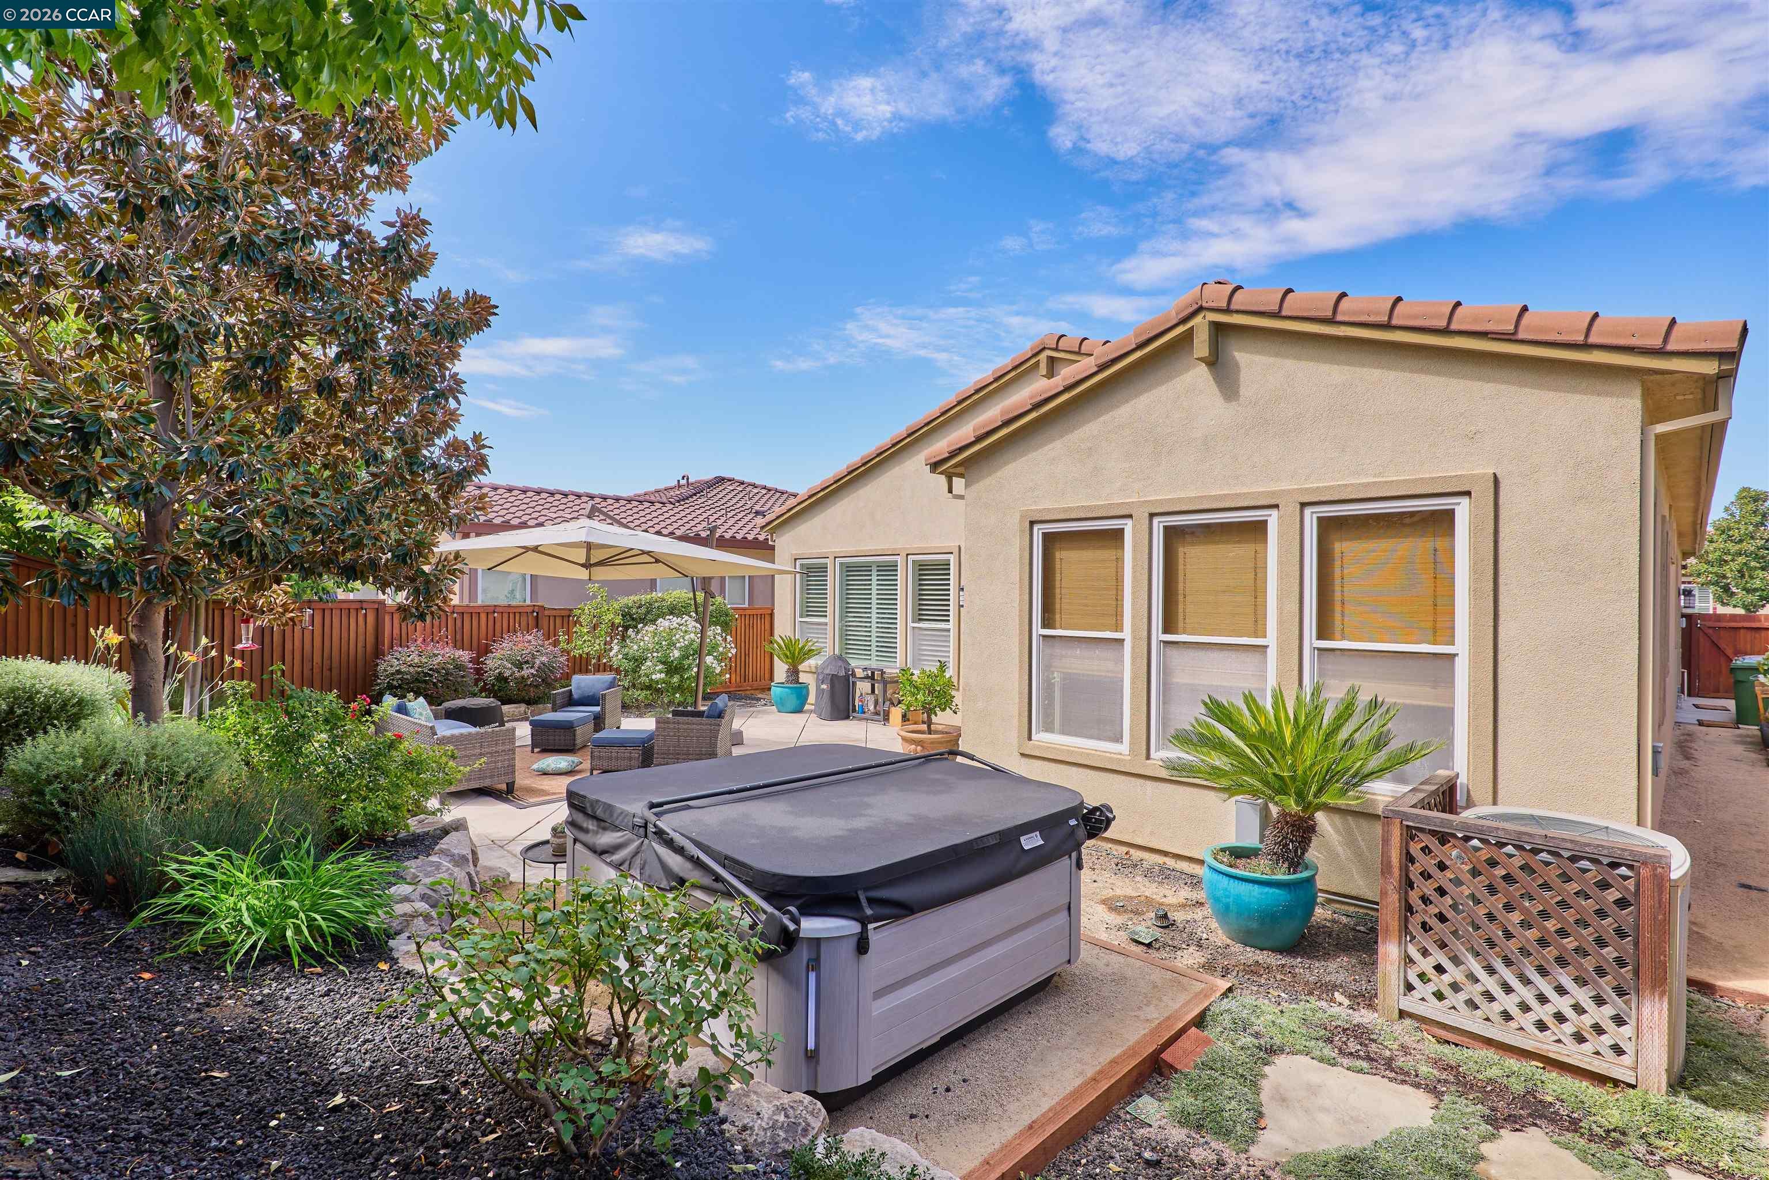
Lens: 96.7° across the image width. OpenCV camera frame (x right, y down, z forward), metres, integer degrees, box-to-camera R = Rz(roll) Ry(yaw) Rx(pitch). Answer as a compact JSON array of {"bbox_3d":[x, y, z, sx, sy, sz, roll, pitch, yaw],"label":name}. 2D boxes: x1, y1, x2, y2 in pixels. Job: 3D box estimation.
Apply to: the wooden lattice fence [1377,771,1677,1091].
[{"bbox_3d":[3.230,1.594,3.925,1.060,1.020,1.030,0,0,-44],"label":"wooden lattice fence"}]

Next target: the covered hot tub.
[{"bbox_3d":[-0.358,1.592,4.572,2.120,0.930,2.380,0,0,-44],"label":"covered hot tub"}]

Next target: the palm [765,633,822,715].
[{"bbox_3d":[-1.514,1.389,12.950,0.950,1.310,0.950,0,0,0],"label":"palm"}]

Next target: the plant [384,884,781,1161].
[{"bbox_3d":[-0.930,1.330,2.430,1.120,0.880,1.000,0,0,-21],"label":"plant"}]

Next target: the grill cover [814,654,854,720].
[{"bbox_3d":[-0.820,1.530,12.450,0.630,1.000,0.630,0,0,0],"label":"grill cover"}]

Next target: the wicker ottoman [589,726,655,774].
[{"bbox_3d":[-2.940,1.825,8.850,0.580,0.410,0.540,0,0,3],"label":"wicker ottoman"}]

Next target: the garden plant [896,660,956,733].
[{"bbox_3d":[0.501,1.274,9.350,0.730,0.880,0.730,0,0,0],"label":"garden plant"}]

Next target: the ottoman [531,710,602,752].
[{"bbox_3d":[-4.069,1.815,9.966,0.580,0.410,0.570,0,0,0],"label":"ottoman"}]

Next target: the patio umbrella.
[{"bbox_3d":[-2.950,0.620,8.500,3.150,2.830,3.650,0,0,25],"label":"patio umbrella"}]

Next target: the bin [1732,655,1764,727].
[{"bbox_3d":[14.842,1.716,13.347,0.780,1.130,0.660,0,0,-44],"label":"bin"}]

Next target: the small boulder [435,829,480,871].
[{"bbox_3d":[-3.070,1.873,5.650,0.310,0.300,0.340,0,0,-29],"label":"small boulder"}]

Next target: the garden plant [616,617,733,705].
[{"bbox_3d":[-3.703,1.259,13.900,2.100,1.620,1.800,0,0,-15],"label":"garden plant"}]

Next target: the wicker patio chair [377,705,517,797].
[{"bbox_3d":[-4.508,1.639,8.057,0.780,0.750,1.750,0,0,-44],"label":"wicker patio chair"}]

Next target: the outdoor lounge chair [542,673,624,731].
[{"bbox_3d":[-4.270,1.640,11.360,0.770,0.780,0.770,0,0,0],"label":"outdoor lounge chair"}]

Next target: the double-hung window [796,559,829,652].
[{"bbox_3d":[-1.245,0.393,13.700,0.100,1.830,0.910,0,0,-44],"label":"double-hung window"}]

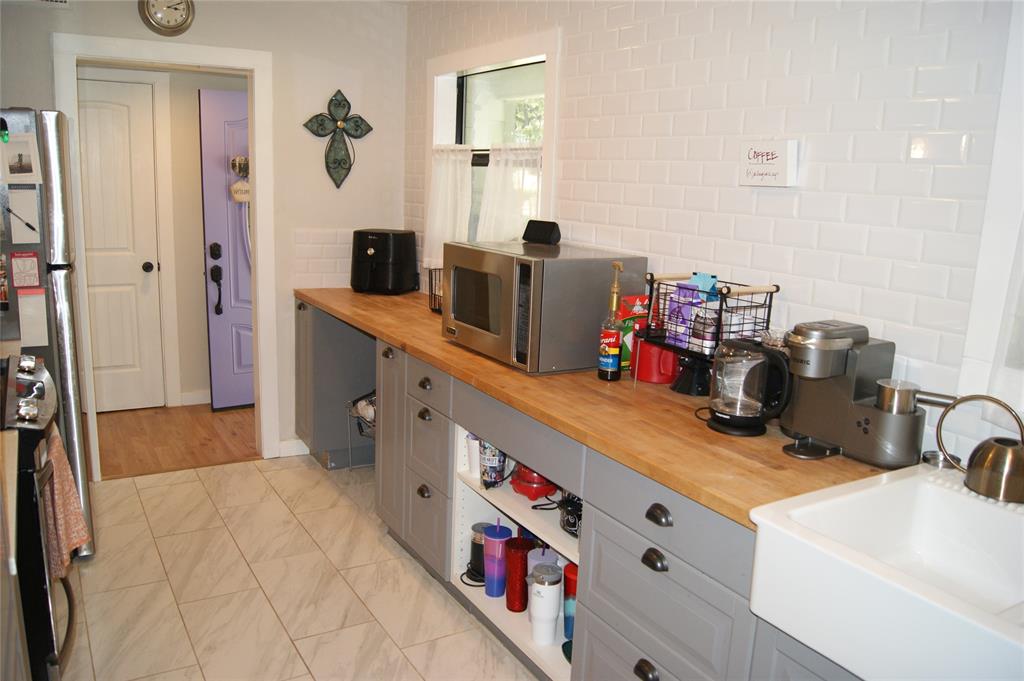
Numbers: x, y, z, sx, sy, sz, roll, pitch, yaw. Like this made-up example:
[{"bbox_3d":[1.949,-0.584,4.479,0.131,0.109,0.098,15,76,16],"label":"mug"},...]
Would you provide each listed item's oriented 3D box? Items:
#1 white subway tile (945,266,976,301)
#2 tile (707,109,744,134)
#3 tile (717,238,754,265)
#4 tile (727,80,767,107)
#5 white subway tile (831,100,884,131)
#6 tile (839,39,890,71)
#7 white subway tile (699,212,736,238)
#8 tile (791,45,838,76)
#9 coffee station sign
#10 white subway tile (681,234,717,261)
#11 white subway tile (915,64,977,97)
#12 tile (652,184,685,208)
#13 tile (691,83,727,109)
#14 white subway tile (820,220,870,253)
[{"bbox_3d":[1.067,-0.137,1.824,0.010,0.077,0.065,-6,15,-32],"label":"white subway tile"},{"bbox_3d":[0.655,-0.671,2.353,0.009,0.075,0.150,-5,14,-31],"label":"tile"},{"bbox_3d":[0.681,-0.270,2.371,0.010,0.076,0.152,-5,14,-32],"label":"tile"},{"bbox_3d":[0.702,-0.738,2.298,0.010,0.076,0.152,-5,14,-32],"label":"tile"},{"bbox_3d":[0.888,-0.574,1.981,0.010,0.076,0.152,-5,14,-32],"label":"white subway tile"},{"bbox_3d":[0.891,-0.724,1.953,0.010,0.076,0.152,-5,14,-32],"label":"tile"},{"bbox_3d":[0.652,-0.366,2.448,0.010,0.079,0.153,-5,14,-32],"label":"white subway tile"},{"bbox_3d":[0.829,-0.765,2.103,0.010,0.077,0.151,-6,15,-32],"label":"tile"},{"bbox_3d":[0.735,-0.507,2.201,0.040,0.130,0.173,-5,14,-32],"label":"coffee station sign"},{"bbox_3d":[0.611,-0.308,2.530,0.010,0.077,0.151,-6,15,-32],"label":"white subway tile"},{"bbox_3d":[1.021,-0.614,1.801,0.009,0.076,0.150,-5,14,-32],"label":"white subway tile"},{"bbox_3d":[0.532,-0.490,2.614,0.010,0.076,0.152,-5,14,-32],"label":"tile"},{"bbox_3d":[0.621,-0.771,2.424,0.010,0.076,0.152,-5,14,-32],"label":"tile"},{"bbox_3d":[0.889,-0.277,2.062,0.010,0.076,0.152,-5,14,-32],"label":"white subway tile"}]

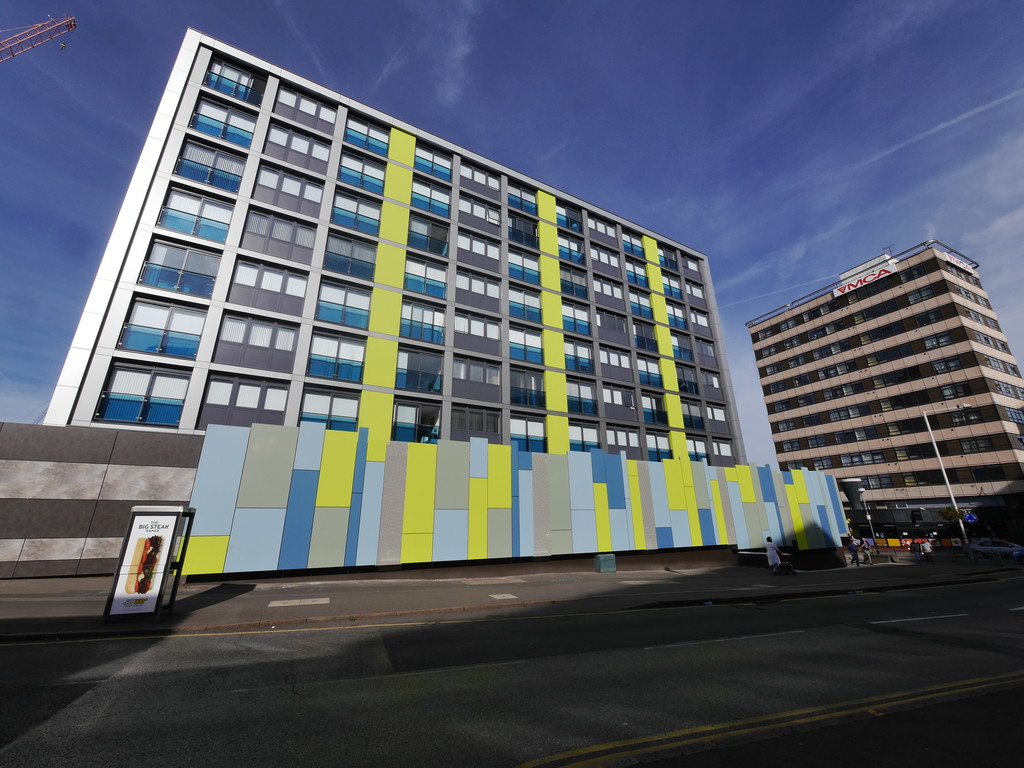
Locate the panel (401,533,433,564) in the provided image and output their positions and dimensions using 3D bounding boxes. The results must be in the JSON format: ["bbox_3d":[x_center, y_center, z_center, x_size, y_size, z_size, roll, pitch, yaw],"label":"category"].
[{"bbox_3d":[-3.440,5.980,15.079,1.147,0.985,0.080,9,-21,-28],"label":"panel"}]

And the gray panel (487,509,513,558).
[{"bbox_3d":[-0.511,6.414,17.806,1.159,1.980,0.050,10,-22,-27],"label":"gray panel"}]

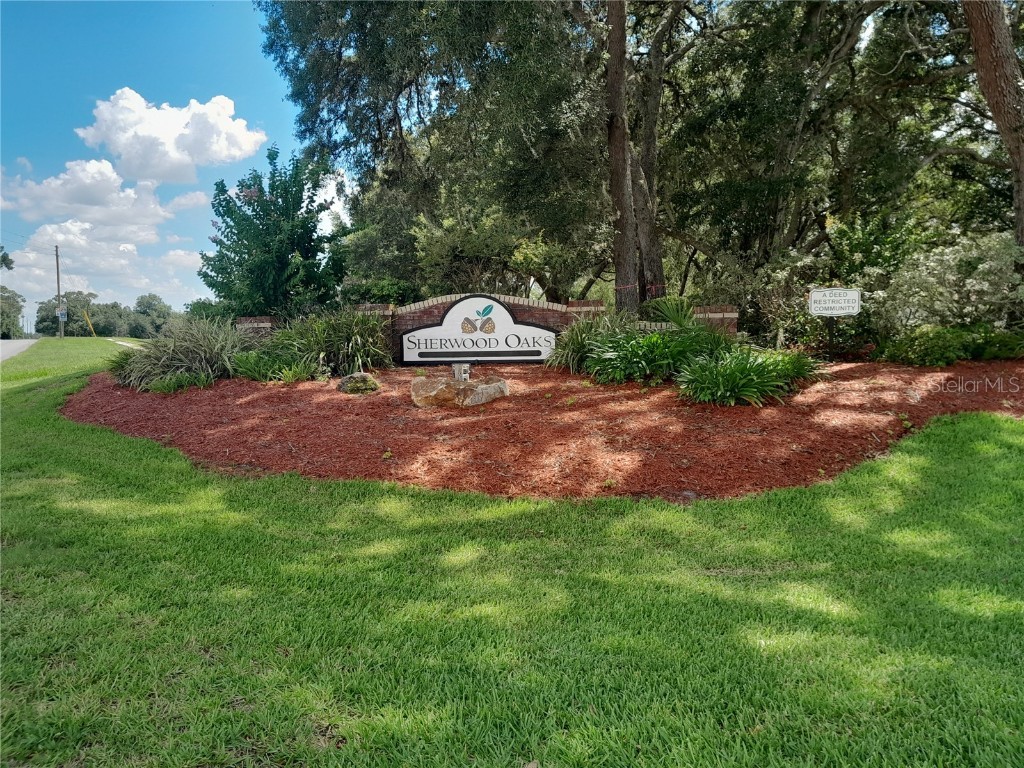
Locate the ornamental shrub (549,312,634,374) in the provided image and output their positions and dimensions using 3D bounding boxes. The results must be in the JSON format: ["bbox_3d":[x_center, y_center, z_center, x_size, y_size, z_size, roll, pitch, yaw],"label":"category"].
[{"bbox_3d":[1.042,-0.537,10.600,1.130,0.800,0.950,0,4,0],"label":"ornamental shrub"}]

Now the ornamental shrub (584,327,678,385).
[{"bbox_3d":[1.493,-0.349,10.150,1.160,0.690,1.000,0,4,0],"label":"ornamental shrub"}]

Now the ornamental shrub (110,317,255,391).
[{"bbox_3d":[-4.332,-0.401,10.500,1.840,0.940,1.450,0,4,0],"label":"ornamental shrub"}]

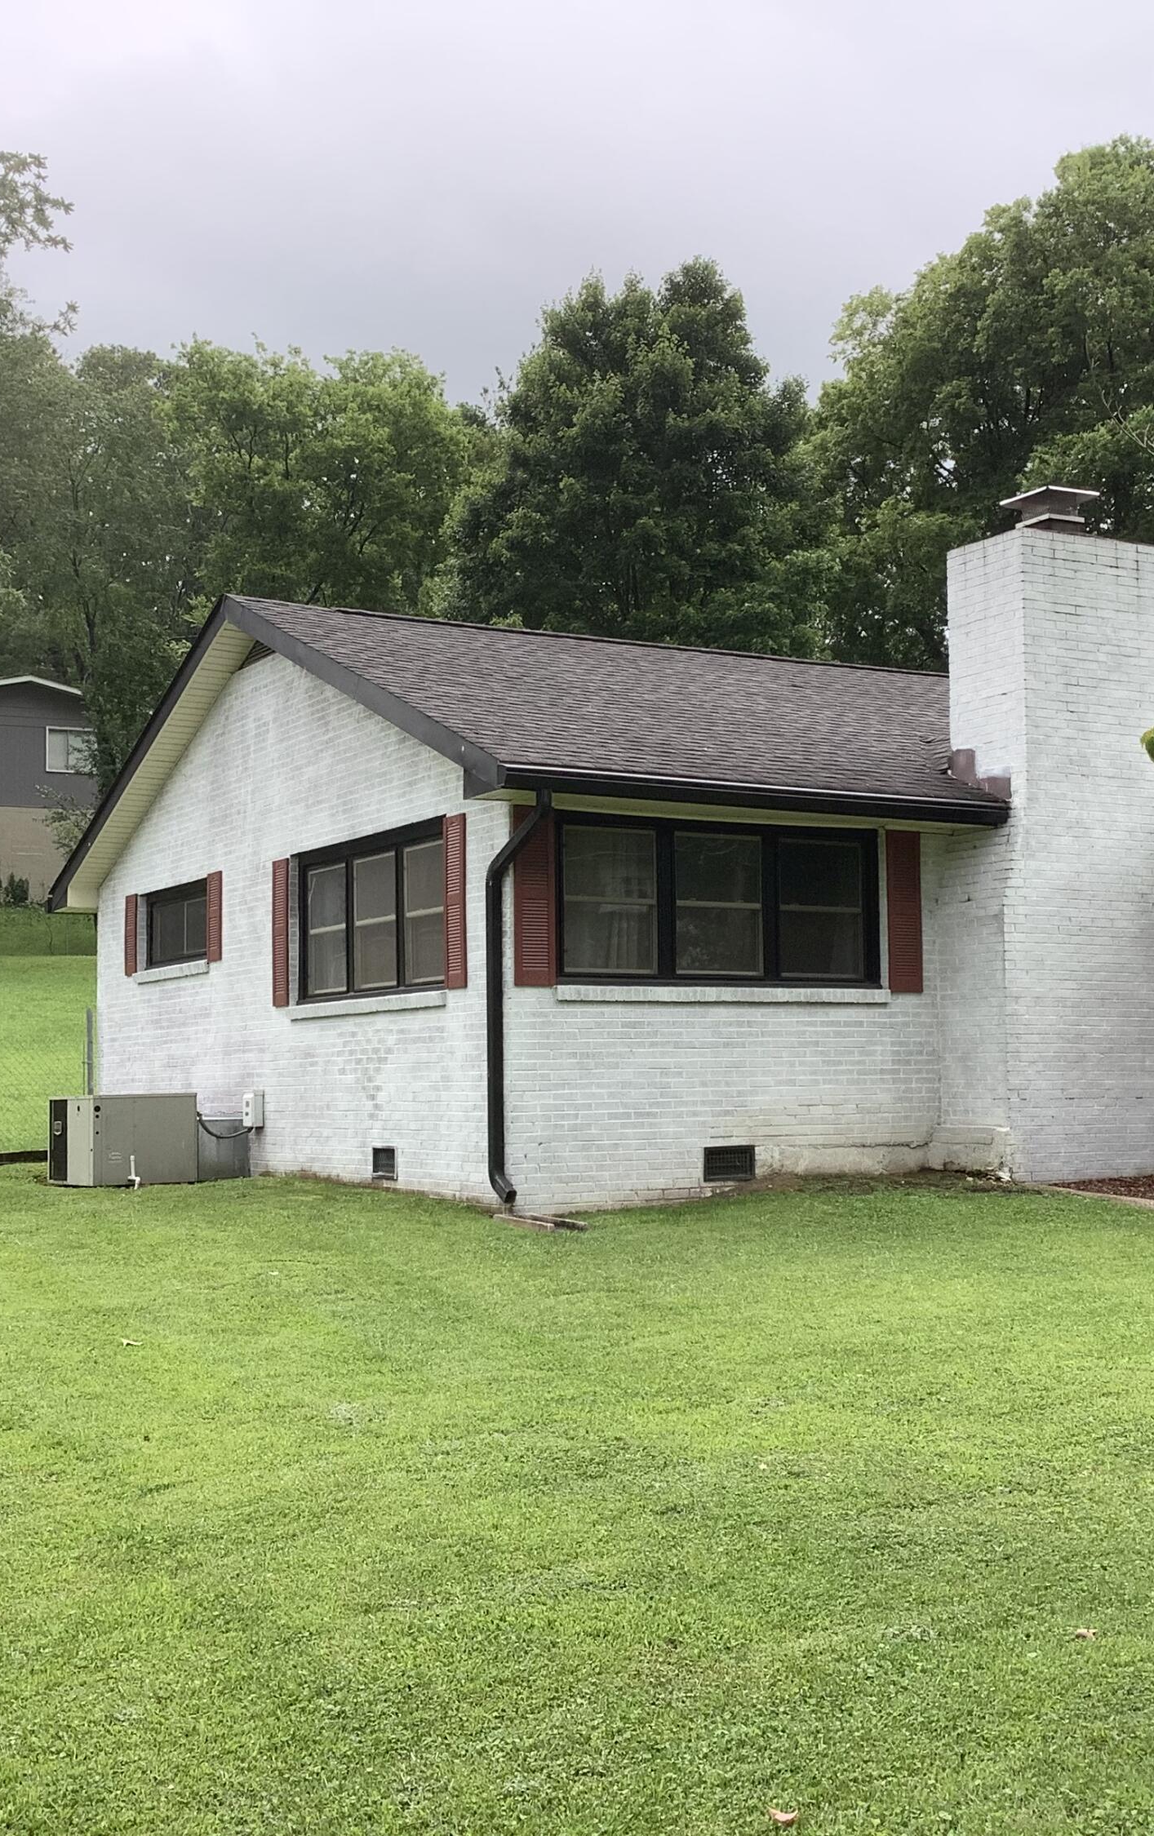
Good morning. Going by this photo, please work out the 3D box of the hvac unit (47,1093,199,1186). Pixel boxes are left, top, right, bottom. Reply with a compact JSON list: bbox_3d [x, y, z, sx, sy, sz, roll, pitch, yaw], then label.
[{"bbox_3d":[-3.787,1.846,18.273,0.870,0.730,1.190,2,-5,-30],"label":"hvac unit"}]

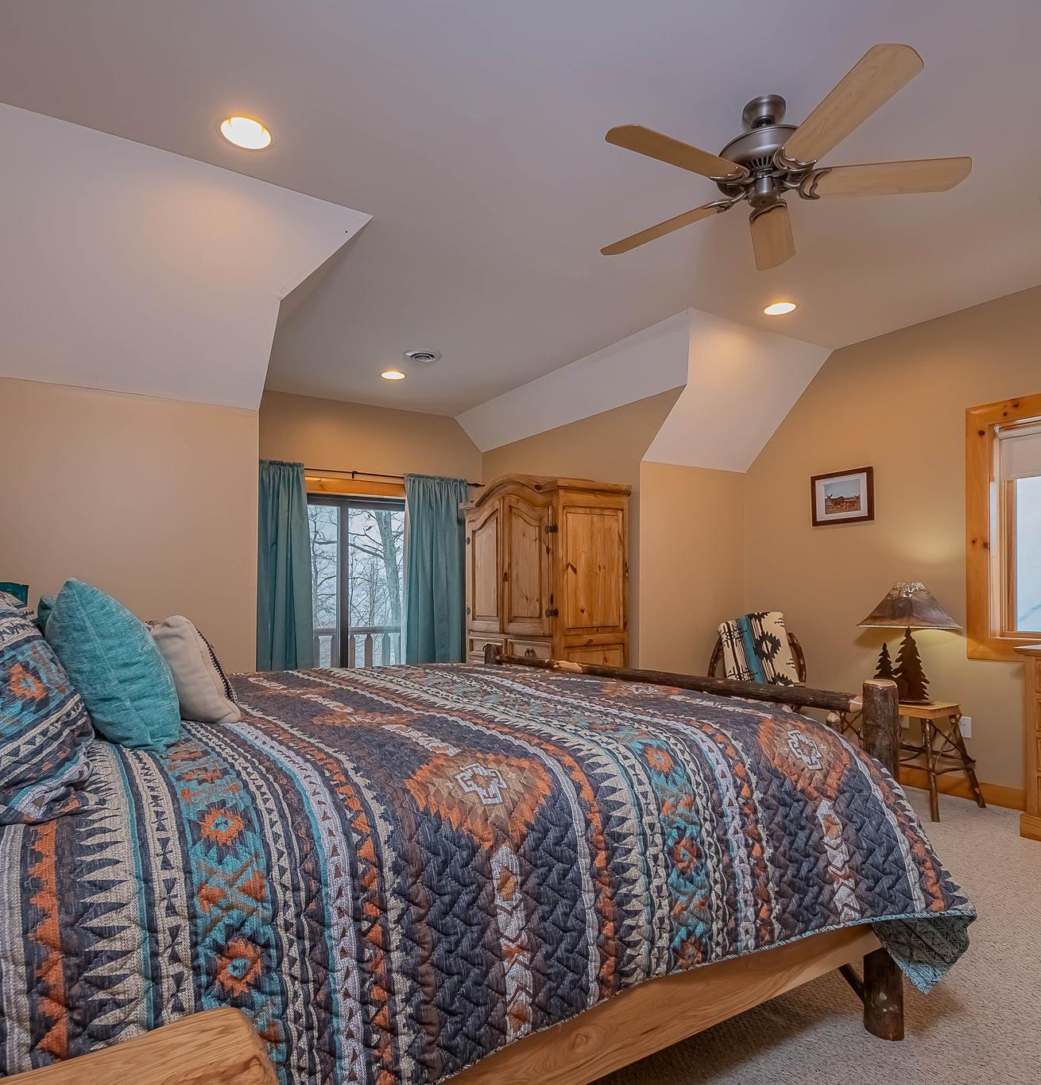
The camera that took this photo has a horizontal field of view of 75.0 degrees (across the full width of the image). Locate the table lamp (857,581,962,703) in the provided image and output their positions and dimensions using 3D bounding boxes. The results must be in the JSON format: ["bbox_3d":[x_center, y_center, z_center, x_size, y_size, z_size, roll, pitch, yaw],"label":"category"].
[{"bbox_3d":[2.166,0.560,3.776,0.500,0.660,0.500,3,-4,-31],"label":"table lamp"}]

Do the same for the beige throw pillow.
[{"bbox_3d":[-0.932,0.371,1.980,0.150,0.350,0.440,-30,13,-29],"label":"beige throw pillow"}]

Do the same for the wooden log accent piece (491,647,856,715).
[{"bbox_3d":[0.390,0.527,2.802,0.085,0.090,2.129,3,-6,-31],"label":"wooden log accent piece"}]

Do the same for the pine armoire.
[{"bbox_3d":[0.178,0.497,5.136,0.620,1.990,1.240,3,-4,-31],"label":"pine armoire"}]

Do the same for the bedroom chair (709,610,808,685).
[{"bbox_3d":[1.549,0.968,4.530,0.600,1.000,0.650,0,-3,3],"label":"bedroom chair"}]

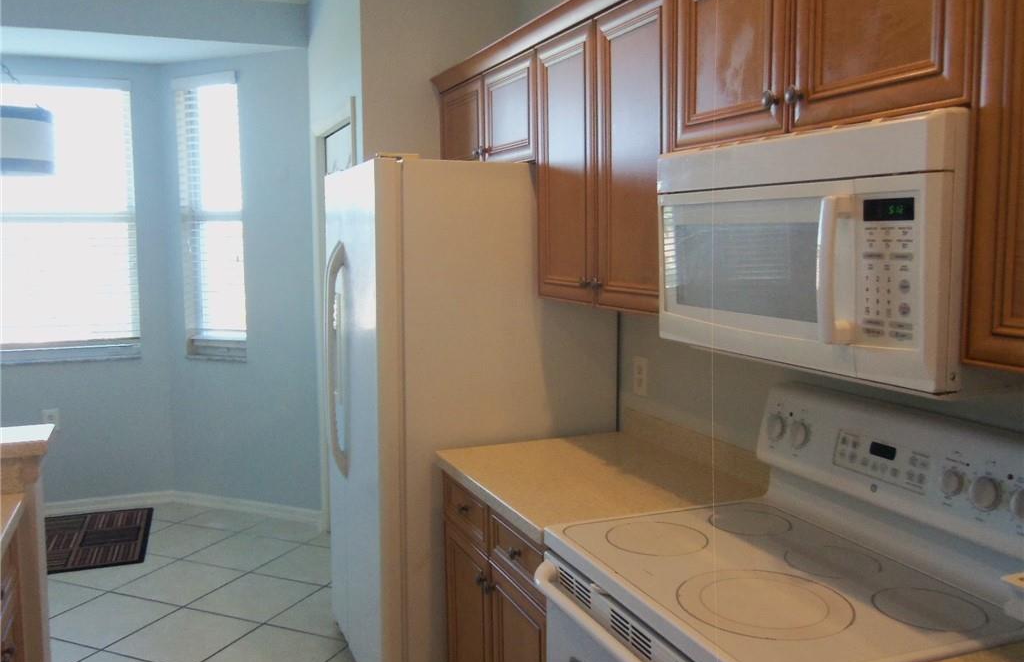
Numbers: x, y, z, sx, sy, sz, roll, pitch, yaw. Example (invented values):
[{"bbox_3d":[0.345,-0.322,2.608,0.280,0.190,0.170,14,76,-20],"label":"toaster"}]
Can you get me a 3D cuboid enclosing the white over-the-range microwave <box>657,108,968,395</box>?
[{"bbox_3d":[0.640,-0.162,1.645,0.403,0.419,0.760,-2,7,-23],"label":"white over-the-range microwave"}]

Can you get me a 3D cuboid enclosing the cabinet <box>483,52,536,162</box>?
[{"bbox_3d":[0.138,-0.736,2.867,0.330,0.344,0.475,-2,7,-23],"label":"cabinet"}]

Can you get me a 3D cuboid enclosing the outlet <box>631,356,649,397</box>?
[{"bbox_3d":[0.418,0.149,2.705,0.010,0.122,0.078,-2,7,-23],"label":"outlet"}]

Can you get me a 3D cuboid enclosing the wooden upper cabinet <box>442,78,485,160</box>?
[{"bbox_3d":[-0.052,-0.790,3.307,0.330,0.349,0.480,-2,7,-23],"label":"wooden upper cabinet"}]

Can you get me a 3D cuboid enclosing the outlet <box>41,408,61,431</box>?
[{"bbox_3d":[-2.587,0.496,4.645,0.078,0.122,0.012,-2,7,-19],"label":"outlet"}]

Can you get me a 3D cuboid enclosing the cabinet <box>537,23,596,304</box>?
[{"bbox_3d":[0.304,-0.479,2.499,0.330,0.766,0.370,-2,7,-23],"label":"cabinet"}]

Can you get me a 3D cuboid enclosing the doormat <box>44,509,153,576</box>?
[{"bbox_3d":[-2.219,1.082,4.311,0.610,0.010,0.880,-2,7,-20],"label":"doormat"}]

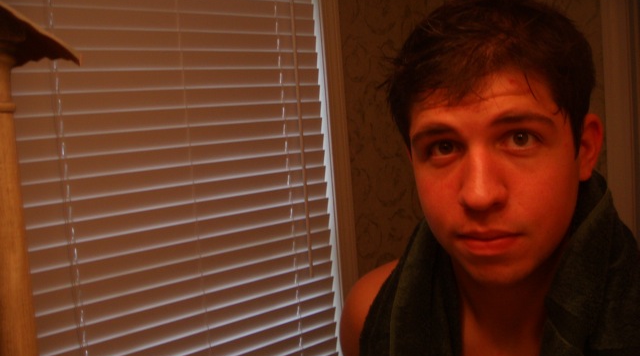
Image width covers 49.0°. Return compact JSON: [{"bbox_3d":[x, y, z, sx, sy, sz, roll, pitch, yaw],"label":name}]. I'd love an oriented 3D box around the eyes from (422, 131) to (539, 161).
[{"bbox_3d":[0.136,-0.028,0.593,0.093,0.016,0.024,-5,2,21],"label":"eyes"}]

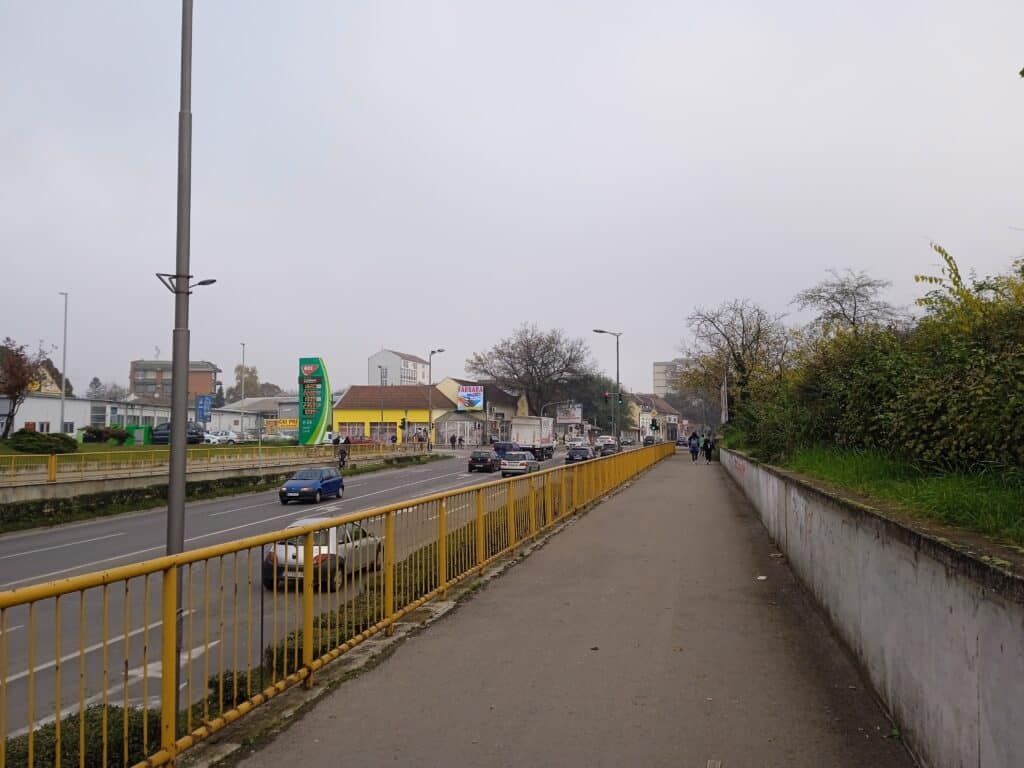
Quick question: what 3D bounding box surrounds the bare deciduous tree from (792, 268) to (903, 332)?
[{"bbox_3d":[16.800,-1.262,42.153,6.000,8.800,6.000,0,-3,0],"label":"bare deciduous tree"}]

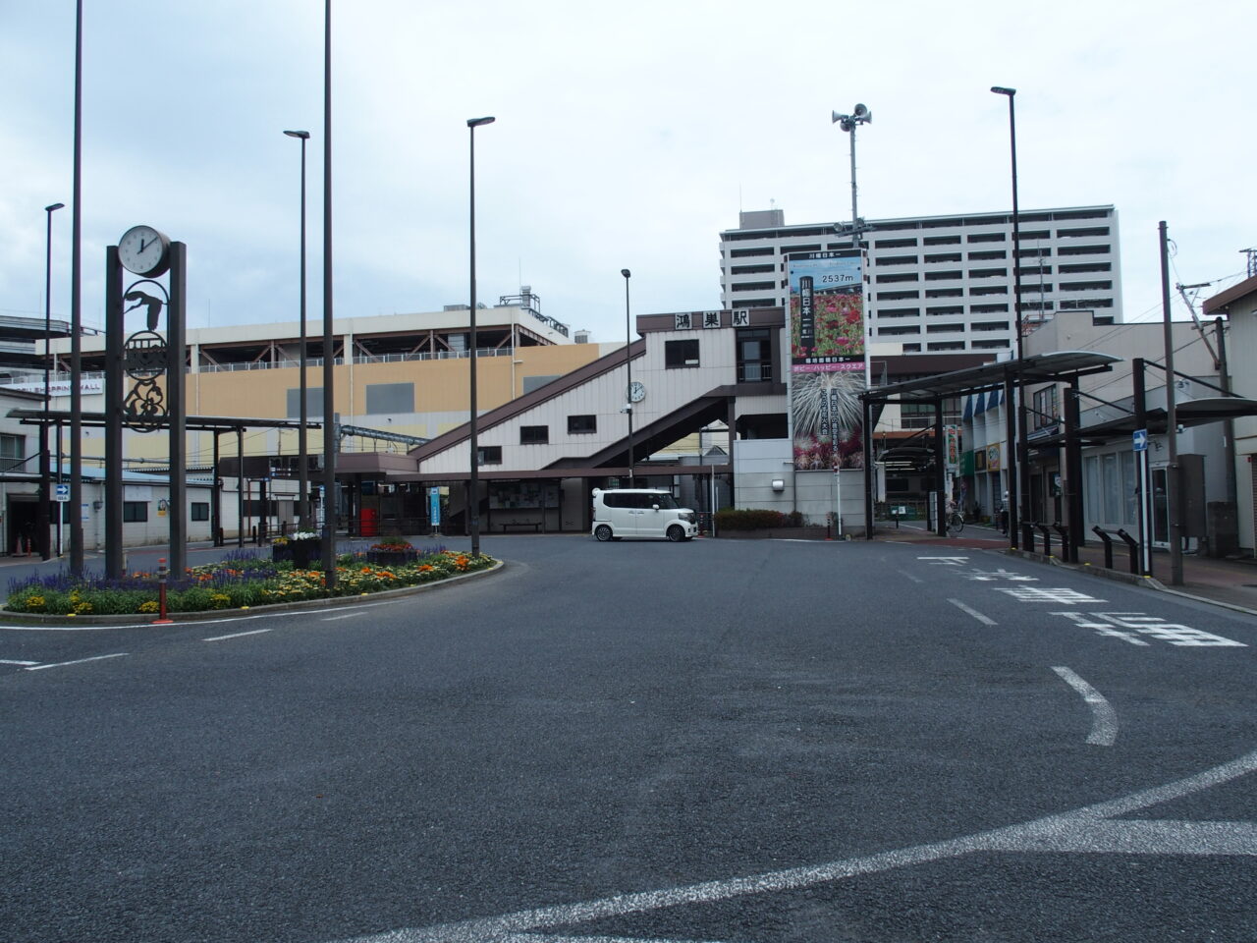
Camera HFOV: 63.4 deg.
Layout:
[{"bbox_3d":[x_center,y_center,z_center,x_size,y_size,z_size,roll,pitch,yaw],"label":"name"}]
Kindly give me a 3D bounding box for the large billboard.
[{"bbox_3d":[6.744,-3.741,34.398,2.500,7.450,0.200,-1,-2,11],"label":"large billboard"}]

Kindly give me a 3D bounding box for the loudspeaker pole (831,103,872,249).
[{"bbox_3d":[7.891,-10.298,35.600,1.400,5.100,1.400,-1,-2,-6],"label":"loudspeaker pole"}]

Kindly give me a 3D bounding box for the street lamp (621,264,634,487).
[{"bbox_3d":[0.006,-2.859,38.454,0.300,9.700,0.650,-1,-2,12],"label":"street lamp"}]

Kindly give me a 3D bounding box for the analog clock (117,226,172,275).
[{"bbox_3d":[-7.769,-3.532,16.400,0.790,0.790,0.290,-1,-2,11],"label":"analog clock"}]

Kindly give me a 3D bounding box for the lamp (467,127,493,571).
[{"bbox_3d":[-3.194,-2.926,22.366,0.640,9.757,0.270,-1,-2,10],"label":"lamp"}]

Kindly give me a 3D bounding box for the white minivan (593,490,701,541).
[{"bbox_3d":[0.551,1.475,34.550,3.395,1.780,1.475,-2,-2,14],"label":"white minivan"}]

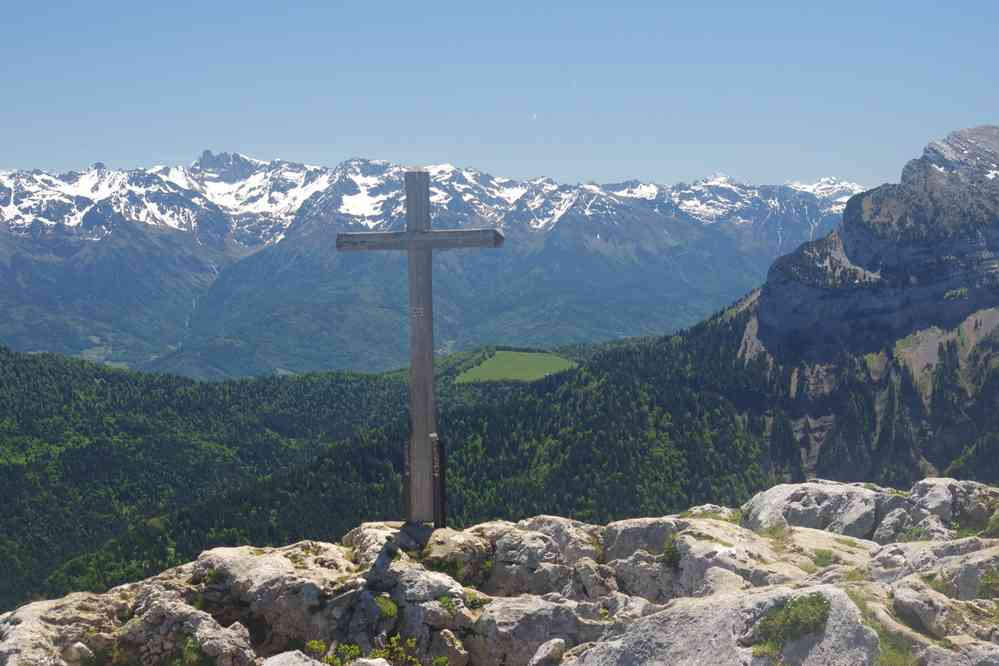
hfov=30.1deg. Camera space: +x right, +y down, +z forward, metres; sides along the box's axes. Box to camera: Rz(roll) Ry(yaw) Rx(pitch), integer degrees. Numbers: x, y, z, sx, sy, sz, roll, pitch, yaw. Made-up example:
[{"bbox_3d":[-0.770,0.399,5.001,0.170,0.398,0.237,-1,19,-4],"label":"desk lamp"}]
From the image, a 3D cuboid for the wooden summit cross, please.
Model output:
[{"bbox_3d":[-0.589,0.102,14.100,1.310,2.700,0.150,0,3,18],"label":"wooden summit cross"}]

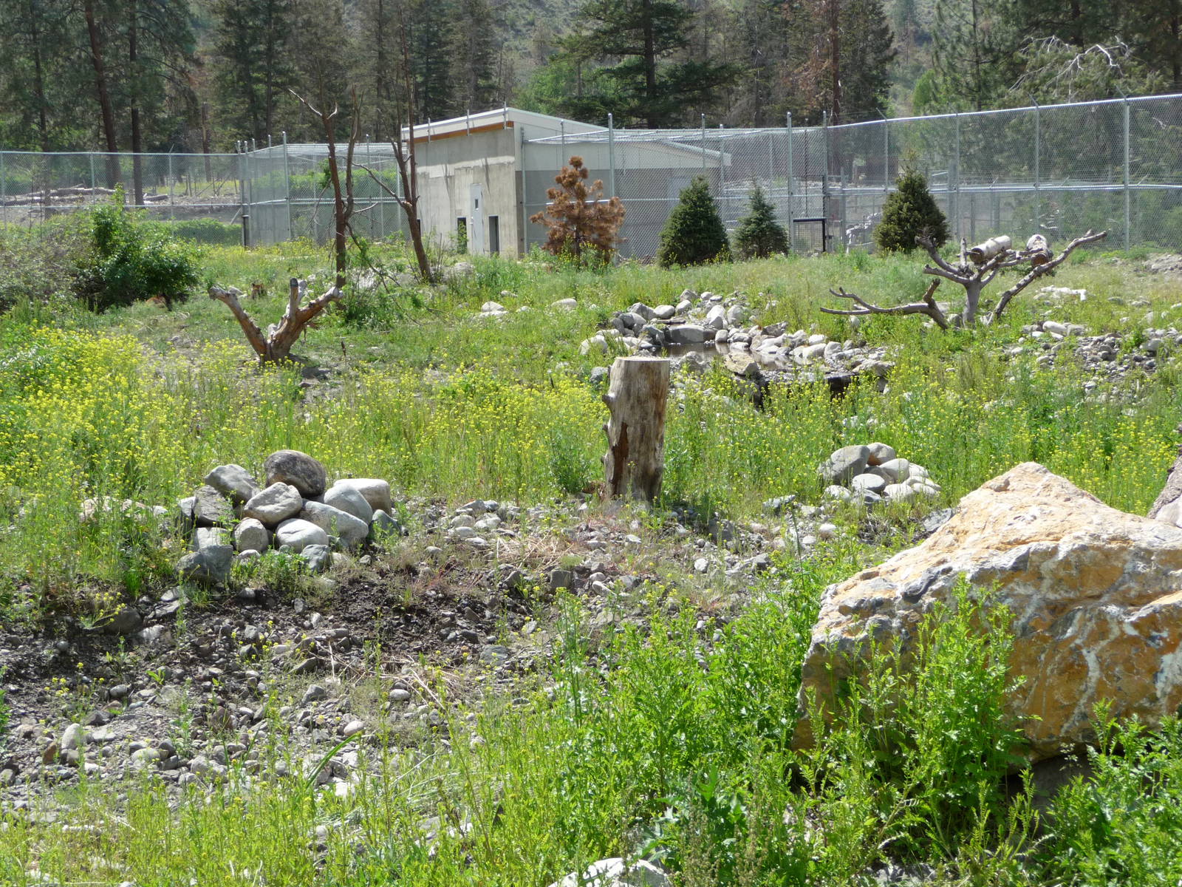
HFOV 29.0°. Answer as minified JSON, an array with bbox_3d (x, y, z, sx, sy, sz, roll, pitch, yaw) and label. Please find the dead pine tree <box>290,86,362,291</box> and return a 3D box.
[{"bbox_3d":[-4.510,-4.195,39.000,1.244,3.825,1.100,-2,6,0],"label":"dead pine tree"}]

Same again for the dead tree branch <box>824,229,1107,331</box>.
[{"bbox_3d":[4.910,-2.125,30.000,3.717,1.356,2.000,-2,6,0],"label":"dead tree branch"}]

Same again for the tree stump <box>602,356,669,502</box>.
[{"bbox_3d":[0.290,-0.087,14.800,0.420,0.956,0.380,3,6,0],"label":"tree stump"}]

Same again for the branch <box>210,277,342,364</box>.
[{"bbox_3d":[-3.733,-1.433,27.000,1.569,1.046,1.050,-2,6,0],"label":"branch"}]

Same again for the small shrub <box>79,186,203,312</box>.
[{"bbox_3d":[-8.149,-3.509,41.500,2.178,2.245,2.100,-2,6,0],"label":"small shrub"}]

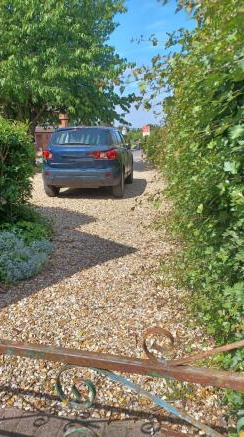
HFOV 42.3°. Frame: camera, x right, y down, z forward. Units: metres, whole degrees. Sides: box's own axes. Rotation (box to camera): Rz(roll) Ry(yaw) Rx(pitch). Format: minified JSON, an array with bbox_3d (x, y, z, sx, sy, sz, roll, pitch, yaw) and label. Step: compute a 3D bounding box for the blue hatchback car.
[{"bbox_3d":[-0.685,-1.630,8.700,1.820,1.650,4.380,2,14,7],"label":"blue hatchback car"}]

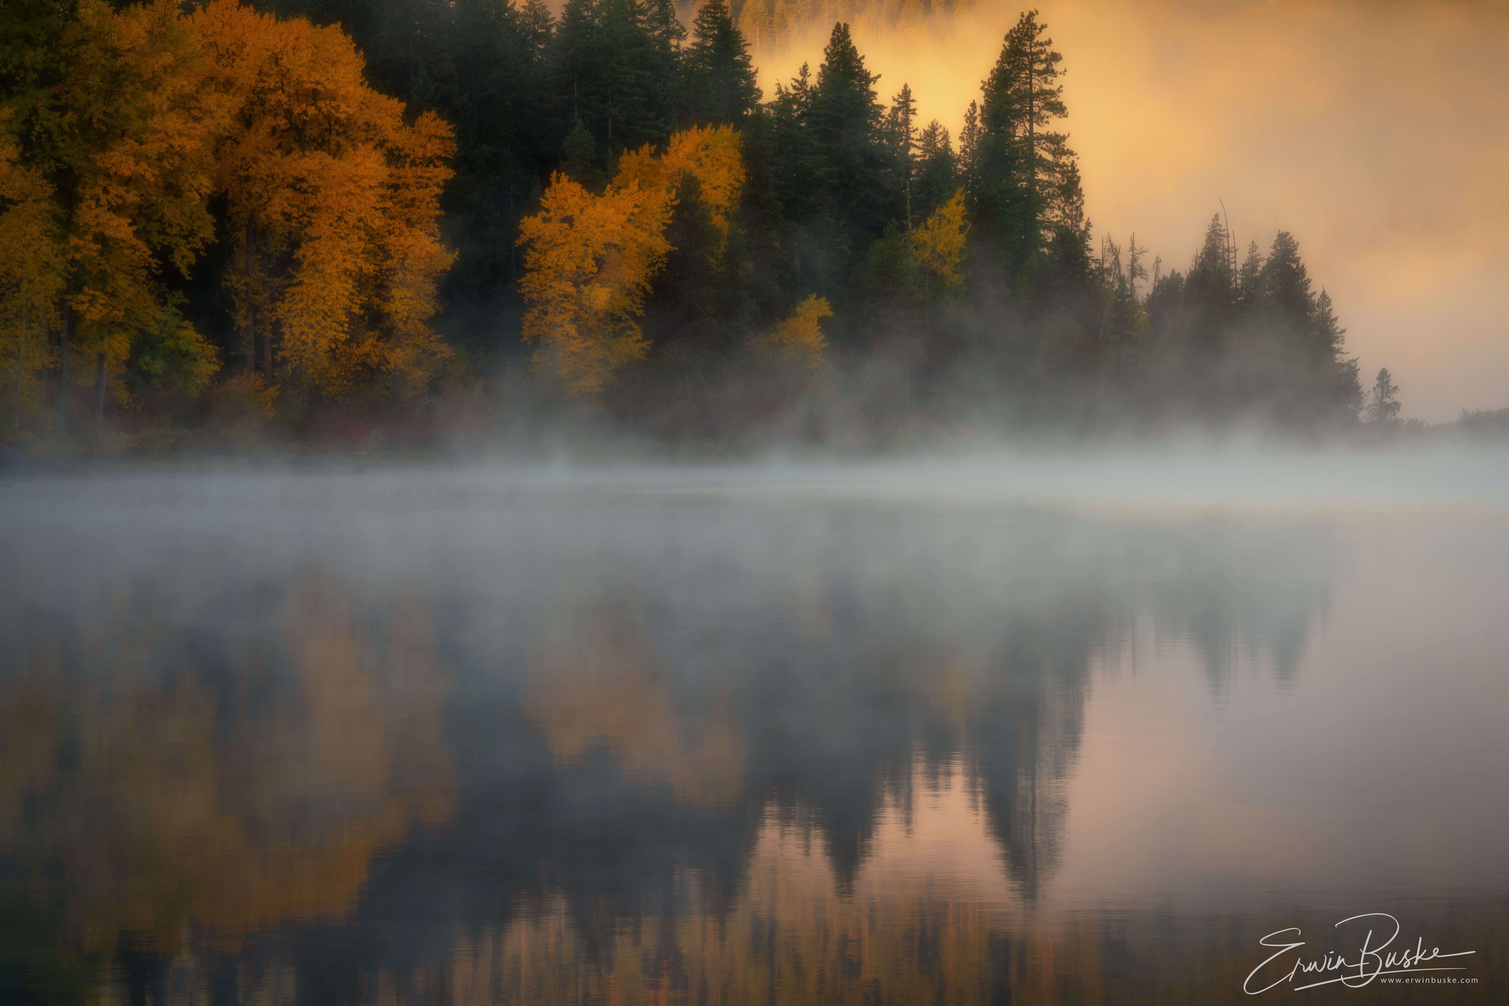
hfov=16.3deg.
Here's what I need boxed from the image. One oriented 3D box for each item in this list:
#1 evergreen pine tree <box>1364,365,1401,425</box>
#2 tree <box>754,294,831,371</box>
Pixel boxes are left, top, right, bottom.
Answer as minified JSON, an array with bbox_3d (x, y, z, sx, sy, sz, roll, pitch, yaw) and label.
[{"bbox_3d":[41.631,-6.836,350.000,2.421,4.374,2.349,0,1,0],"label":"evergreen pine tree"},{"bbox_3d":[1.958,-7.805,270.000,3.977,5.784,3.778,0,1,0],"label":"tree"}]

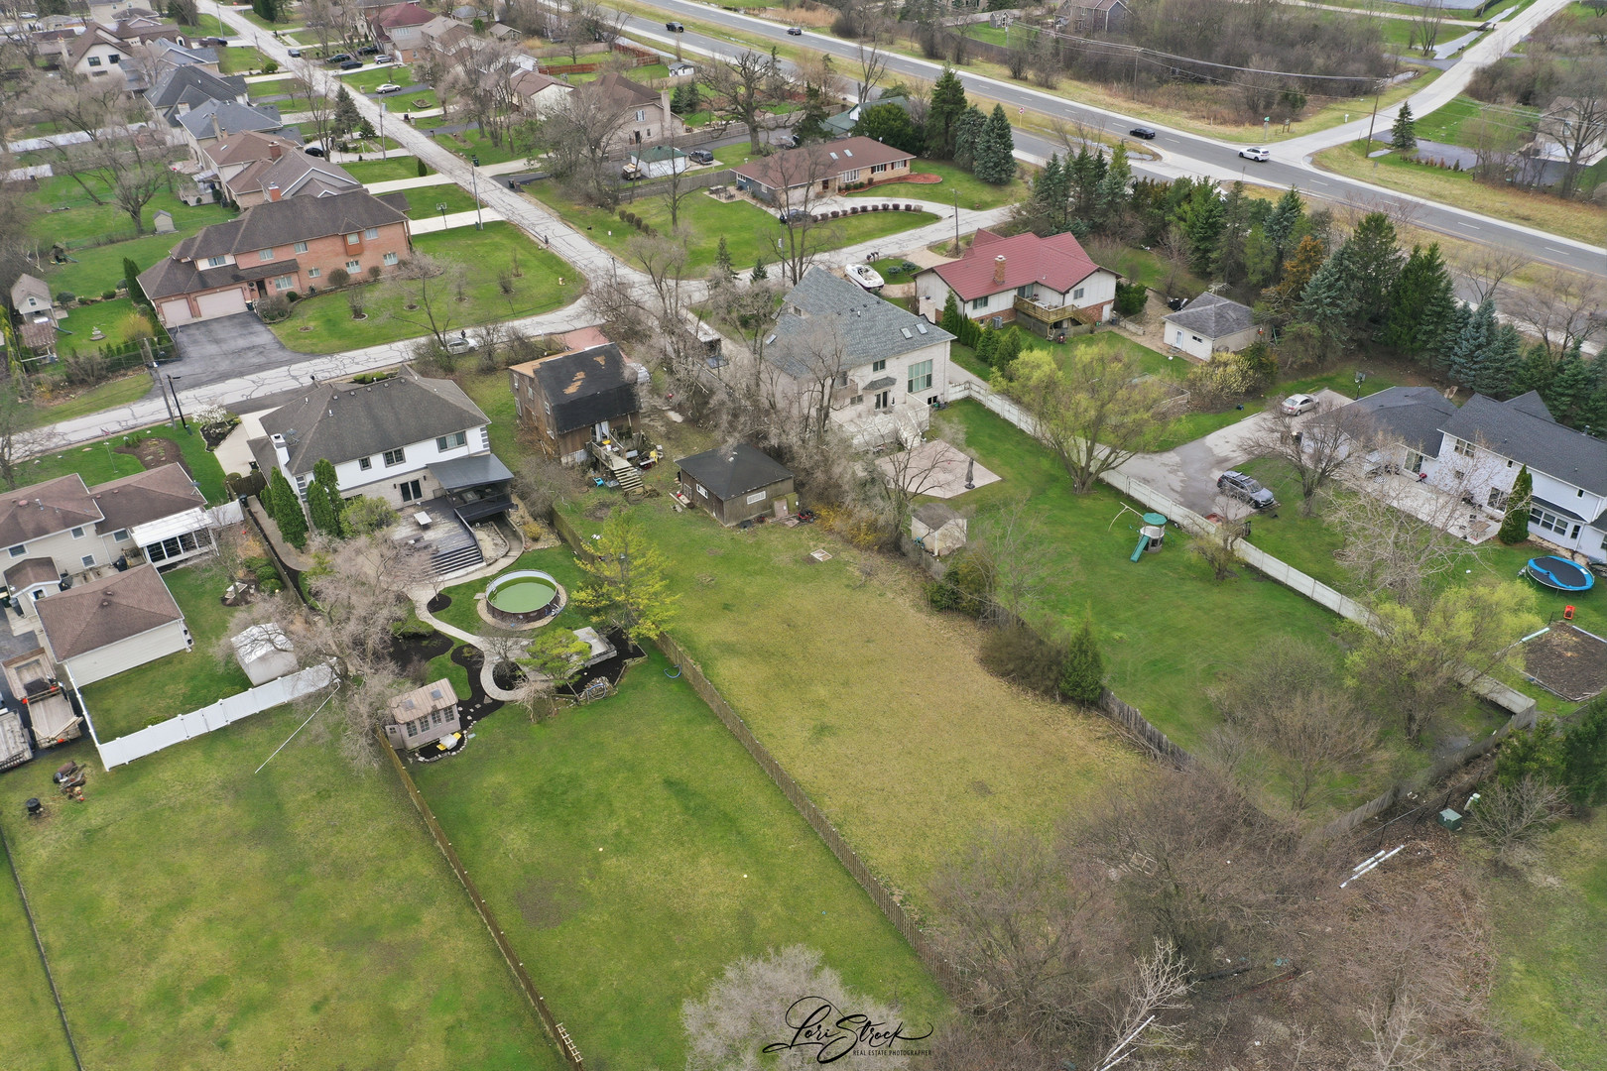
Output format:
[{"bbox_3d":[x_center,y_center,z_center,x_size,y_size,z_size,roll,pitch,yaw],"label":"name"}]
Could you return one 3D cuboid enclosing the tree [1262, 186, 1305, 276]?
[{"bbox_3d":[58.350,-36.120,150.440,5.250,11.600,5.250,-20,37,-28],"label":"tree"}]

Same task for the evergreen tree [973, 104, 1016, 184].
[{"bbox_3d":[27.854,-56.389,178.967,5.929,10.602,5.929,-2,31,0],"label":"evergreen tree"}]

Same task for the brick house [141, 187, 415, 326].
[{"bbox_3d":[-64.240,-36.580,155.060,34.340,8.900,14.640,-20,37,-28],"label":"brick house"}]

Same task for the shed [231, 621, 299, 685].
[{"bbox_3d":[-39.070,8.440,90.780,3.190,2.370,3.680,-23,37,-29],"label":"shed"}]

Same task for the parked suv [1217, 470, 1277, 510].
[{"bbox_3d":[37.560,-3.880,105.840,1.840,1.620,4.550,-22,37,-28],"label":"parked suv"}]

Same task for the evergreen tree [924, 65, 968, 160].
[{"bbox_3d":[22.074,-64.081,189.440,6.461,13.218,6.461,-2,31,0],"label":"evergreen tree"}]

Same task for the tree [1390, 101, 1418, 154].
[{"bbox_3d":[90.820,-61.150,187.700,4.060,7.970,4.060,-20,36,-25],"label":"tree"}]

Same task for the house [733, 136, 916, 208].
[{"bbox_3d":[3.560,-55.780,188.280,26.560,5.100,12.320,-20,37,-28],"label":"house"}]

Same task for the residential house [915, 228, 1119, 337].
[{"bbox_3d":[23.470,-29.760,145.760,20.000,6.900,19.190,-20,37,-28],"label":"residential house"}]

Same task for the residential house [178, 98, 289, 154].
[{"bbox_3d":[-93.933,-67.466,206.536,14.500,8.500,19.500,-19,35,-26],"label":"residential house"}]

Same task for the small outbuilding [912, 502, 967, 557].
[{"bbox_3d":[11.090,-0.760,101.480,3.220,2.910,2.950,-21,36,-27],"label":"small outbuilding"}]

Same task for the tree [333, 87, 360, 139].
[{"bbox_3d":[-80.930,-74.100,219.230,4.970,9.200,4.970,-20,36,-25],"label":"tree"}]

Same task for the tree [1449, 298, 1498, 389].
[{"bbox_3d":[63.045,-18.129,116.462,4.563,8.004,4.563,-2,31,0],"label":"tree"}]

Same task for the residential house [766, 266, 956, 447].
[{"bbox_3d":[3.800,-19.520,126.290,16.360,10.000,22.220,-20,37,-28],"label":"residential house"}]

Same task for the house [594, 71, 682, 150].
[{"bbox_3d":[-30.920,-73.210,214.120,15.700,9.400,12.400,-23,38,-30],"label":"house"}]

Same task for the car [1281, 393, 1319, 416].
[{"bbox_3d":[49.660,-13.480,124.300,4.550,1.460,1.800,-19,37,-27],"label":"car"}]

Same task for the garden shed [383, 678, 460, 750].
[{"bbox_3d":[-25.280,11.780,83.630,3.800,3.280,2.600,-21,36,-27],"label":"garden shed"}]

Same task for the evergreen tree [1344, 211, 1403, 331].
[{"bbox_3d":[58.540,-26.622,126.600,5.678,12.256,5.678,-2,31,0],"label":"evergreen tree"}]

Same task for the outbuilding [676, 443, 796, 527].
[{"bbox_3d":[-5.774,-5.161,108.093,7.100,4.100,7.900,-20,36,-27],"label":"outbuilding"}]

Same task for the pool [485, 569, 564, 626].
[{"bbox_3d":[-21.550,4.840,96.360,5.600,1.270,5.600,-2,32,1],"label":"pool"}]

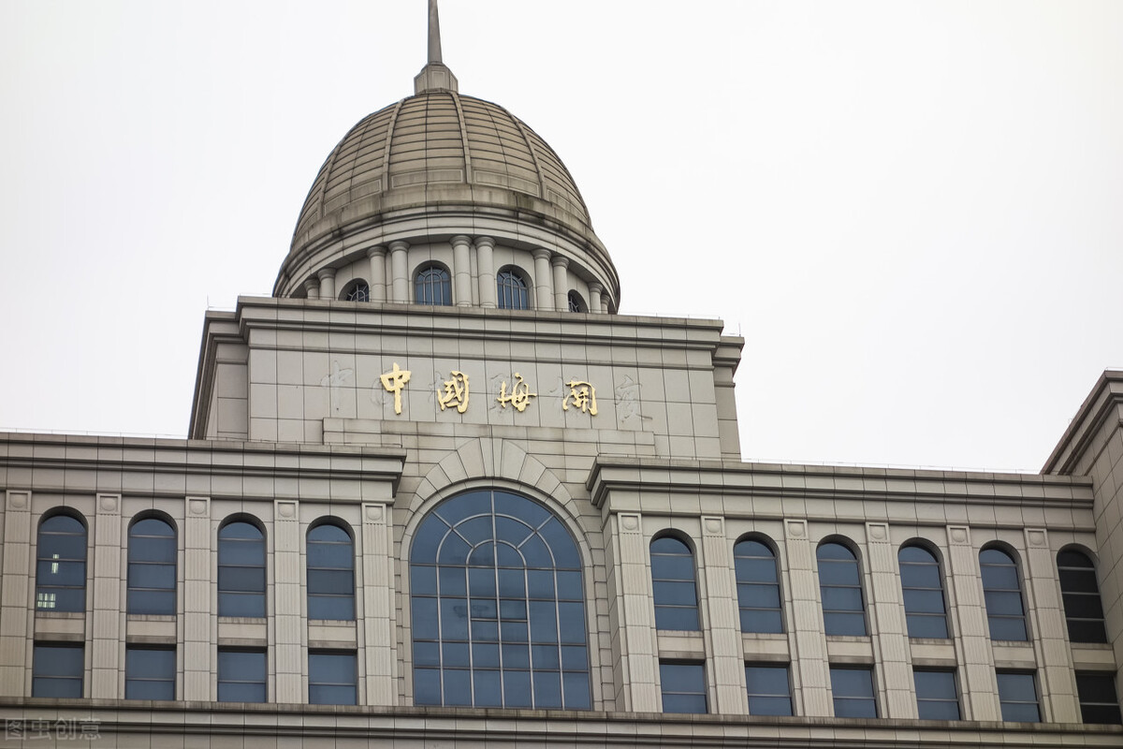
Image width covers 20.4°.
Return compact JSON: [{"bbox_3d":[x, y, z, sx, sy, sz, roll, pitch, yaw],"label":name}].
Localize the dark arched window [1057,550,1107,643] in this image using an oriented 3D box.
[{"bbox_3d":[20.123,8.589,120.530,1.723,3.998,0.250,3,-30,-11],"label":"dark arched window"}]

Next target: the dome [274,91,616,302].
[{"bbox_3d":[-4.975,-5.718,132.525,14.464,14.784,14.464,3,-32,-11],"label":"dome"}]

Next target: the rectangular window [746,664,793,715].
[{"bbox_3d":[7.633,11.783,115.864,1.723,2.048,0.250,3,-30,-11],"label":"rectangular window"}]

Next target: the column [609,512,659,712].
[{"bbox_3d":[2.825,8.978,117.779,0.957,8.321,0.264,3,-30,-11],"label":"column"}]

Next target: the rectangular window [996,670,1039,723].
[{"bbox_3d":[17.186,12.227,117.759,1.723,2.048,0.250,3,-30,-11],"label":"rectangular window"}]

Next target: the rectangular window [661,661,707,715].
[{"bbox_3d":[4.485,11.566,113.351,1.751,2.039,0.250,3,-32,-11],"label":"rectangular window"}]

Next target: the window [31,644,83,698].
[{"bbox_3d":[-18.173,10.781,112.806,1.782,2.079,0.165,3,-30,-11],"label":"window"}]

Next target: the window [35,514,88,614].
[{"bbox_3d":[-18.098,6.815,112.948,1.723,3.998,0.250,3,-30,-11],"label":"window"}]

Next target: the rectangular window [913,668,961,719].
[{"bbox_3d":[14.002,12.079,117.127,1.723,2.048,0.250,3,-30,-11],"label":"rectangular window"}]

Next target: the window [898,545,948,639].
[{"bbox_3d":[13.628,8.171,117.408,1.630,3.873,0.250,3,-32,-11],"label":"window"}]

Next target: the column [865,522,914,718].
[{"bbox_3d":[12.327,9.336,117.852,0.910,8.174,0.350,3,-30,-11],"label":"column"}]

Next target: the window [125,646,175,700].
[{"bbox_3d":[-14.940,10.933,113.447,1.782,2.079,0.165,3,-30,-11],"label":"window"}]

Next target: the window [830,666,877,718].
[{"bbox_3d":[10.794,11.855,114.528,1.735,2.036,0.250,3,-32,-11],"label":"window"}]

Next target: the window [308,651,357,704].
[{"bbox_3d":[-8.109,10.994,110.998,1.756,2.057,0.250,3,-32,-11],"label":"window"}]

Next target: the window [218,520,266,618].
[{"bbox_3d":[-11.958,7.286,116.256,1.782,4.042,0.165,3,-30,-11],"label":"window"}]

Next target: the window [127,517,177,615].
[{"bbox_3d":[-15.191,7.135,115.615,1.782,4.042,0.165,3,-30,-11],"label":"window"}]

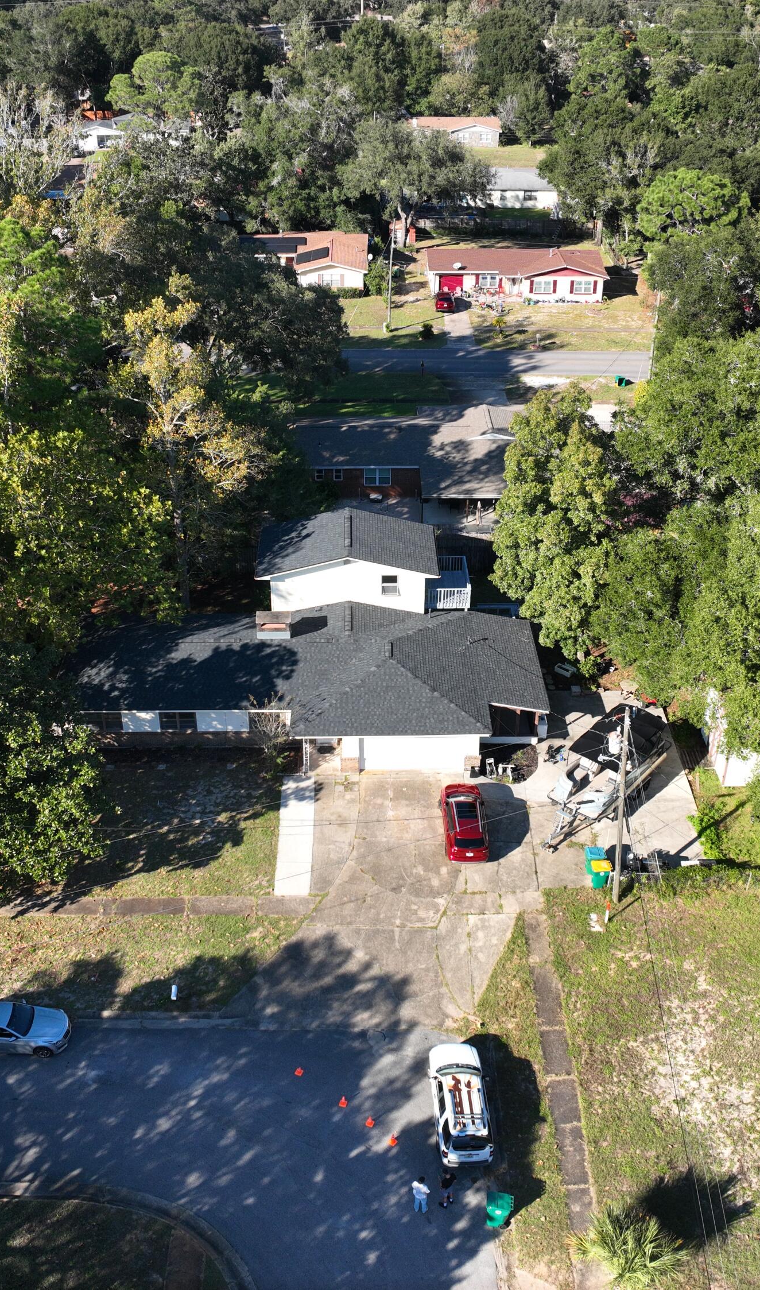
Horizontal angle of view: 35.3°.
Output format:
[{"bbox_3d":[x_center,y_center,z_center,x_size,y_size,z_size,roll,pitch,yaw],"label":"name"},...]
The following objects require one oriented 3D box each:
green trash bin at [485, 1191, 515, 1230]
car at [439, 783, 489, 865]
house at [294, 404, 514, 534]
[{"bbox_3d":[3.914,18.542,39.125,0.860,1.080,0.700,3,33,5],"label":"green trash bin"},{"bbox_3d":[3.898,7.962,54.866,1.840,1.680,4.650,0,33,0],"label":"car"},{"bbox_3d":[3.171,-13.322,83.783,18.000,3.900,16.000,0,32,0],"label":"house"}]

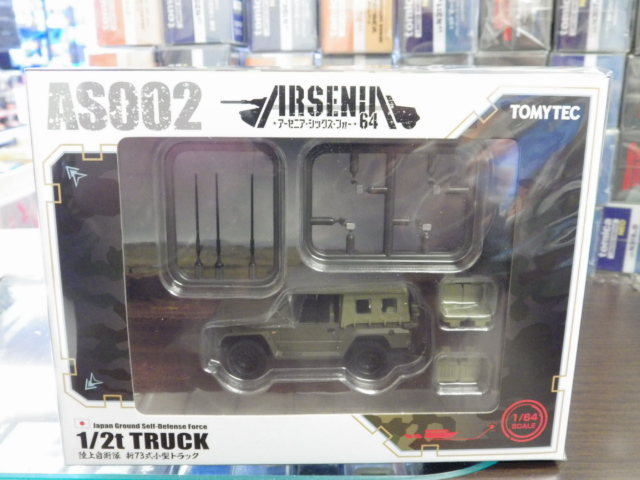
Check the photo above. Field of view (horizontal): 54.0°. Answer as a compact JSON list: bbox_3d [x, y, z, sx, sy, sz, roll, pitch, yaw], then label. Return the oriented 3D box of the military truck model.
[{"bbox_3d":[-0.001,0.026,0.207,0.065,0.030,0.028,0,14,-2],"label":"military truck model"}]

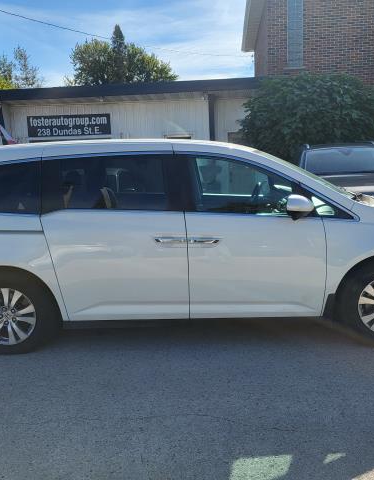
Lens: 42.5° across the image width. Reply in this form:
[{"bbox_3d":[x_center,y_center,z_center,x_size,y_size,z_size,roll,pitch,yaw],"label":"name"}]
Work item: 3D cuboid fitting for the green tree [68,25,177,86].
[{"bbox_3d":[-5.486,-13.114,43.203,9.600,11.690,9.000,-2,12,3],"label":"green tree"}]

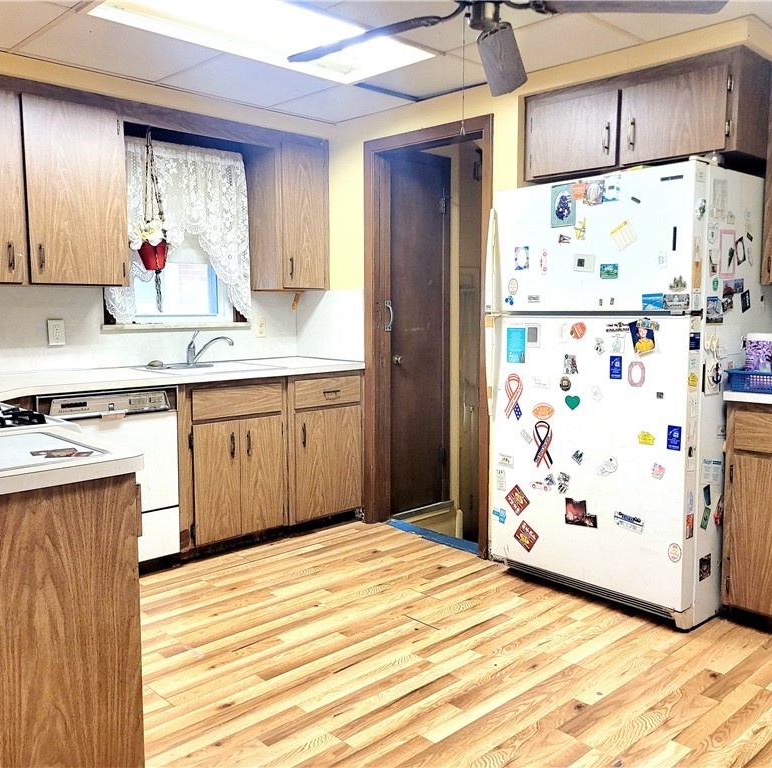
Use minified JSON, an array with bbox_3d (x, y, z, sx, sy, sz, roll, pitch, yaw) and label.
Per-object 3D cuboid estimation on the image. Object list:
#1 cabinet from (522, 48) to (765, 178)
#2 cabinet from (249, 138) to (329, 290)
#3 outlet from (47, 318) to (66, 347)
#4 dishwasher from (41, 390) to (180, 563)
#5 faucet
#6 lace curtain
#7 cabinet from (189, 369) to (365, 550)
[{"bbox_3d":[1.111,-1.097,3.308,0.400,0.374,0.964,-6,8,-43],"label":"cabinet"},{"bbox_3d":[-0.550,-0.957,4.406,0.327,0.842,0.315,-6,8,-43],"label":"cabinet"},{"bbox_3d":[-1.580,-0.245,3.697,0.070,0.114,0.010,-6,8,-43],"label":"outlet"},{"bbox_3d":[-1.373,0.404,3.522,0.612,0.787,0.600,-6,8,-43],"label":"dishwasher"},{"bbox_3d":[-0.927,-0.183,4.009,0.270,0.180,0.060,1,6,11],"label":"faucet"},{"bbox_3d":[-1.084,-0.785,4.059,0.840,0.935,0.060,-6,8,-43],"label":"lace curtain"},{"bbox_3d":[-0.735,0.344,4.144,1.125,0.811,0.620,-6,8,-43],"label":"cabinet"}]

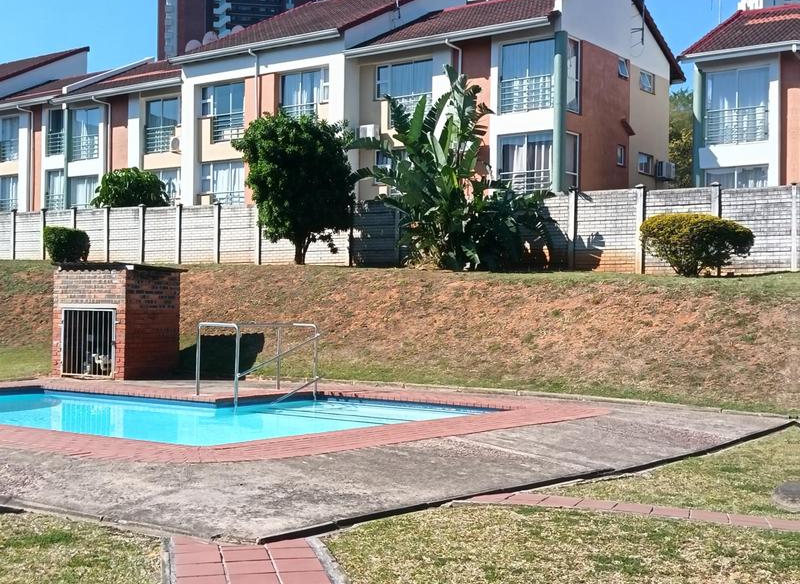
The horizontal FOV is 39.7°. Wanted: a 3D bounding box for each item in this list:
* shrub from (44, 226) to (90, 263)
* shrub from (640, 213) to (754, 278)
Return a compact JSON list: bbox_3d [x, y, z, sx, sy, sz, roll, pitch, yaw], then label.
[{"bbox_3d":[-9.350,-1.318,31.100,1.350,1.040,1.300,1,-1,-17],"label":"shrub"},{"bbox_3d":[5.525,-0.882,20.600,2.120,1.190,2.000,1,-1,15],"label":"shrub"}]

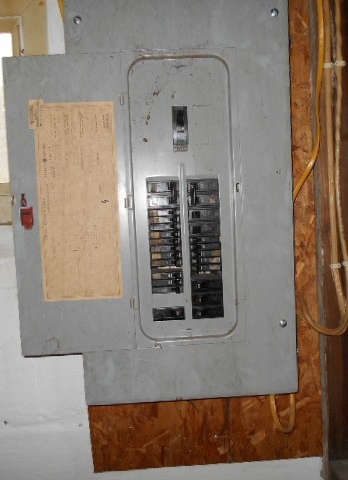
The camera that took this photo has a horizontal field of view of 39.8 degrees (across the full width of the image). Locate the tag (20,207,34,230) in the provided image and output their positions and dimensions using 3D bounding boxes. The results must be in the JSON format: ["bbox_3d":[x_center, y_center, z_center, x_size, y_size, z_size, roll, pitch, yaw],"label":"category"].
[{"bbox_3d":[-0.260,-0.038,0.852,0.024,0.041,0.008,-3,4,-2],"label":"tag"}]

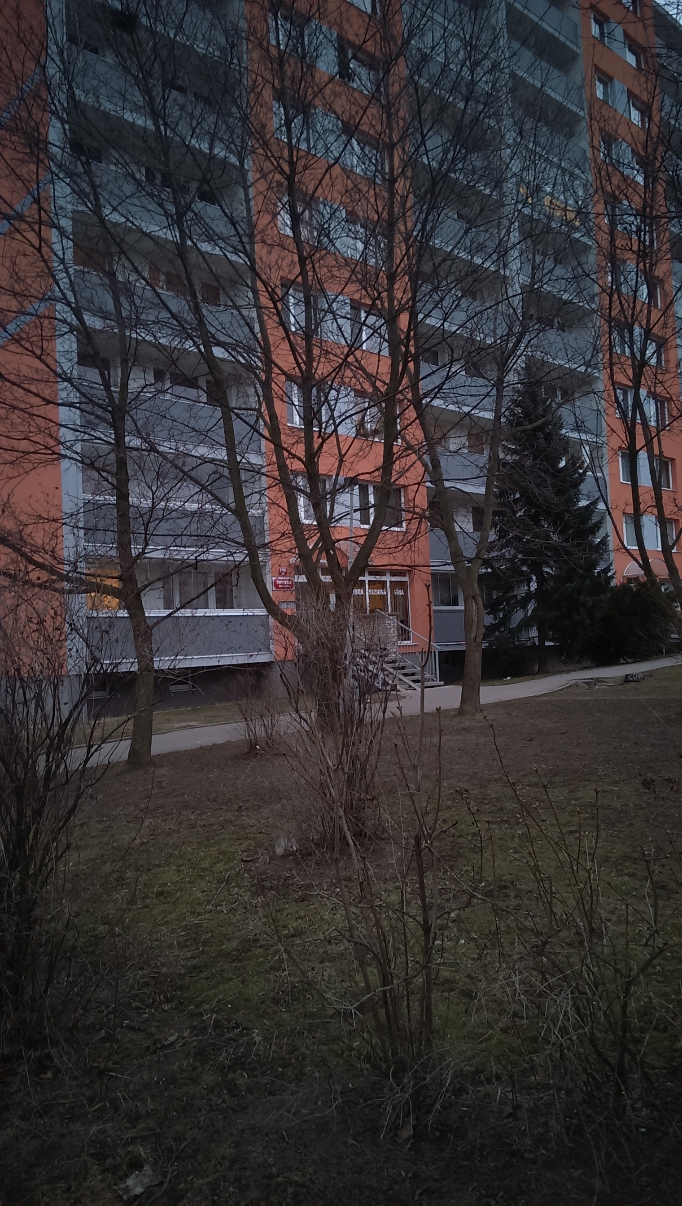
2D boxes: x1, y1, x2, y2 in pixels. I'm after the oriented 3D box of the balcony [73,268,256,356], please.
[{"bbox_3d":[-4.772,-7.411,23.879,5.520,1.350,1.150,0,-3,-43],"label":"balcony"}]

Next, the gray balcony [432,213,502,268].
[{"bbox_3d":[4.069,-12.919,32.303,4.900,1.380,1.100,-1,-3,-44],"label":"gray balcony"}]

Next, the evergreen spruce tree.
[{"bbox_3d":[7.138,-2.702,30.800,4.100,10.000,4.100,-3,-2,13],"label":"evergreen spruce tree"}]

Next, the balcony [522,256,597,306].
[{"bbox_3d":[8.406,-13.014,36.517,5.350,1.350,1.150,0,-3,-43],"label":"balcony"}]

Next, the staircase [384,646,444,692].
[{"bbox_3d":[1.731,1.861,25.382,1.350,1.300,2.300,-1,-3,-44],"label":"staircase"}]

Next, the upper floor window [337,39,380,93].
[{"bbox_3d":[0.568,-17.265,29.029,2.020,1.520,0.200,0,-3,-43],"label":"upper floor window"}]

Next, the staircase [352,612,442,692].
[{"bbox_3d":[1.059,1.292,24.679,2.496,2.330,2.500,0,-3,-43],"label":"staircase"}]

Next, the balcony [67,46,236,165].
[{"bbox_3d":[-5.028,-13.000,24.112,5.520,1.350,1.150,0,-3,-43],"label":"balcony"}]

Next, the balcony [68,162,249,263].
[{"bbox_3d":[-4.808,-10.021,23.563,5.400,1.380,1.100,-1,-3,-44],"label":"balcony"}]

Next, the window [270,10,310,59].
[{"bbox_3d":[-1.588,-17.039,26.738,1.550,1.520,0.200,-1,-3,-44],"label":"window"}]

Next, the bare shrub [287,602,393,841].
[{"bbox_3d":[-0.018,0.911,6.750,0.850,1.800,0.850,-3,-2,0],"label":"bare shrub"}]

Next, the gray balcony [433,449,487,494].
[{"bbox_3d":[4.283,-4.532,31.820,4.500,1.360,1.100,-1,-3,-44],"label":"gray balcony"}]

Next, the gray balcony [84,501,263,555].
[{"bbox_3d":[-4.515,-1.822,23.646,5.520,1.350,1.150,0,-3,-43],"label":"gray balcony"}]

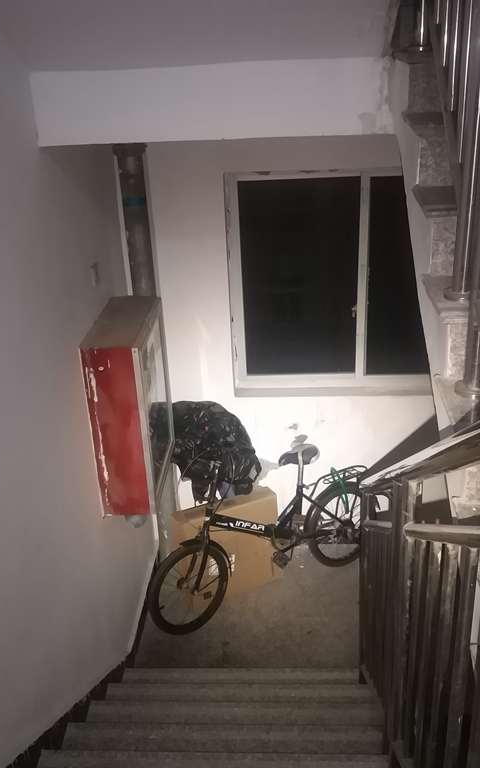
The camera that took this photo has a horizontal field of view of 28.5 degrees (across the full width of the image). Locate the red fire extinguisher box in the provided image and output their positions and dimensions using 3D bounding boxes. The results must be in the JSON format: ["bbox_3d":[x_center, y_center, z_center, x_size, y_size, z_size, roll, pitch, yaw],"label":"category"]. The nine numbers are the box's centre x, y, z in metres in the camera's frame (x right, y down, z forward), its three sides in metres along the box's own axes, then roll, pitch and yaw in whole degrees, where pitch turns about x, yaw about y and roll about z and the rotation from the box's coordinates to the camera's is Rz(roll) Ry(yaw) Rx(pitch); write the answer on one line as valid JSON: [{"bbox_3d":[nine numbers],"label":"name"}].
[{"bbox_3d":[-0.449,0.068,3.933,0.219,0.746,0.580,-1,28,4],"label":"red fire extinguisher box"}]

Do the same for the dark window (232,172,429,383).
[{"bbox_3d":[0.600,-0.484,4.631,1.268,1.112,0.100,-1,28,4],"label":"dark window"}]

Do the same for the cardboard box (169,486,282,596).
[{"bbox_3d":[-0.078,0.845,4.903,0.563,0.542,0.104,-13,29,-19],"label":"cardboard box"}]

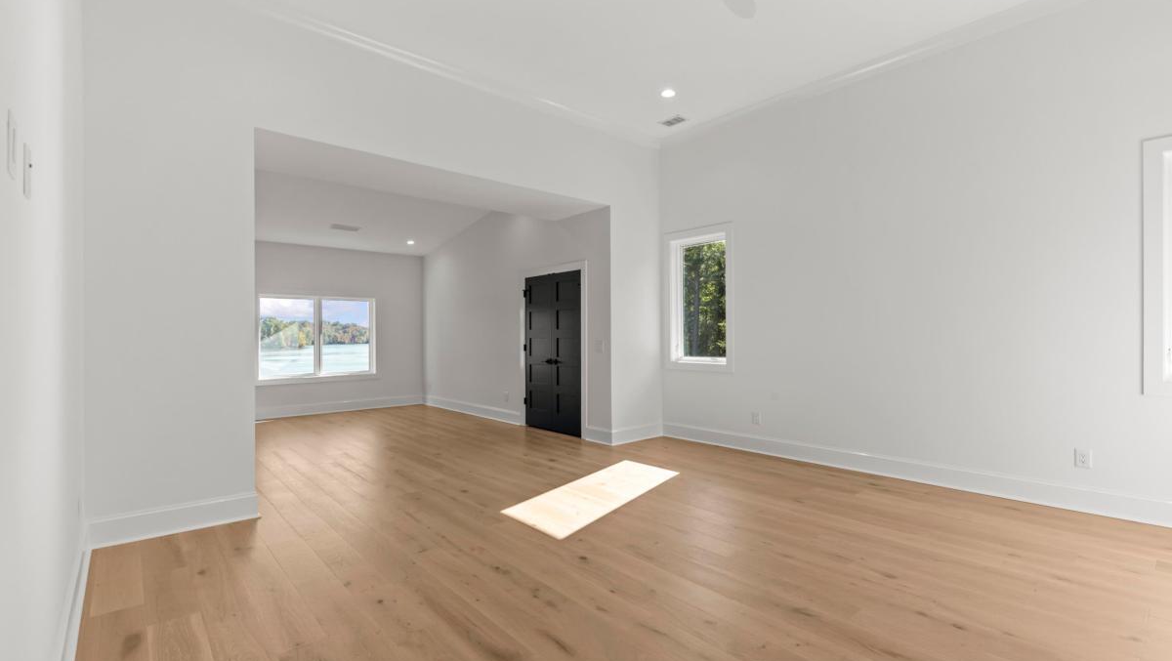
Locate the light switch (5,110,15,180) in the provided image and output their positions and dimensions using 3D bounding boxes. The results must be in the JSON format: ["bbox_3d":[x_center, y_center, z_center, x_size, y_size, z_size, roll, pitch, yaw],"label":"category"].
[{"bbox_3d":[-1.114,-0.352,1.008,0.007,0.121,0.074,0,-1,-42],"label":"light switch"}]

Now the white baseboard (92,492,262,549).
[{"bbox_3d":[-2.591,1.202,3.328,0.862,0.181,0.028,0,-1,-42],"label":"white baseboard"}]

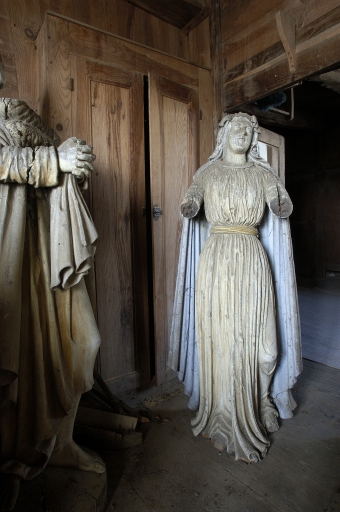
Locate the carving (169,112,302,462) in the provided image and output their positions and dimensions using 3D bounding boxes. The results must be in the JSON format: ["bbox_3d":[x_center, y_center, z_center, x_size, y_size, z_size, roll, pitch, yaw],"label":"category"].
[{"bbox_3d":[0.337,0.111,1.485,0.680,1.669,0.389,-1,5,7],"label":"carving"}]

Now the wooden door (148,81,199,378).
[{"bbox_3d":[0.046,-0.133,1.968,0.433,1.903,0.040,-6,6,-38],"label":"wooden door"}]

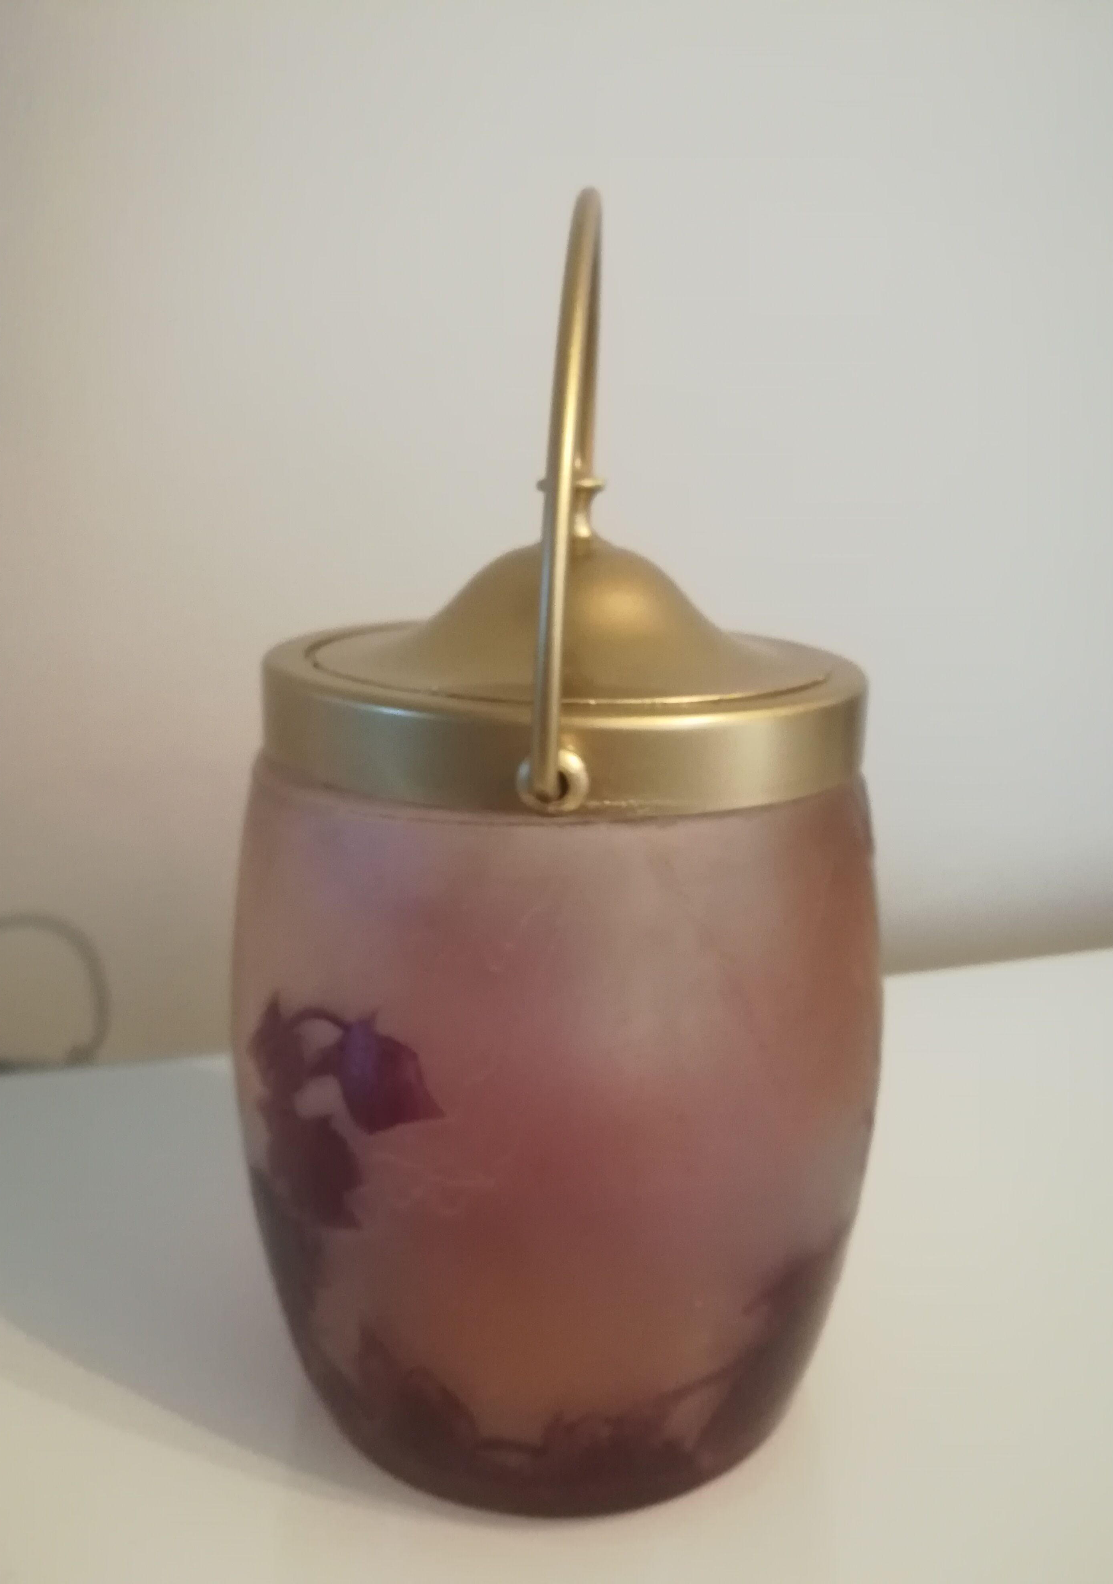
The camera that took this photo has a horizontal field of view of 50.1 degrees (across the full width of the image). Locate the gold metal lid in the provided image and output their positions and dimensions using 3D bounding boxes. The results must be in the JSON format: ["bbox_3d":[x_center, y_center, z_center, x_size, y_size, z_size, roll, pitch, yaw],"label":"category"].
[{"bbox_3d":[0.003,-0.057,0.217,0.112,0.096,0.120,2,15,2],"label":"gold metal lid"}]

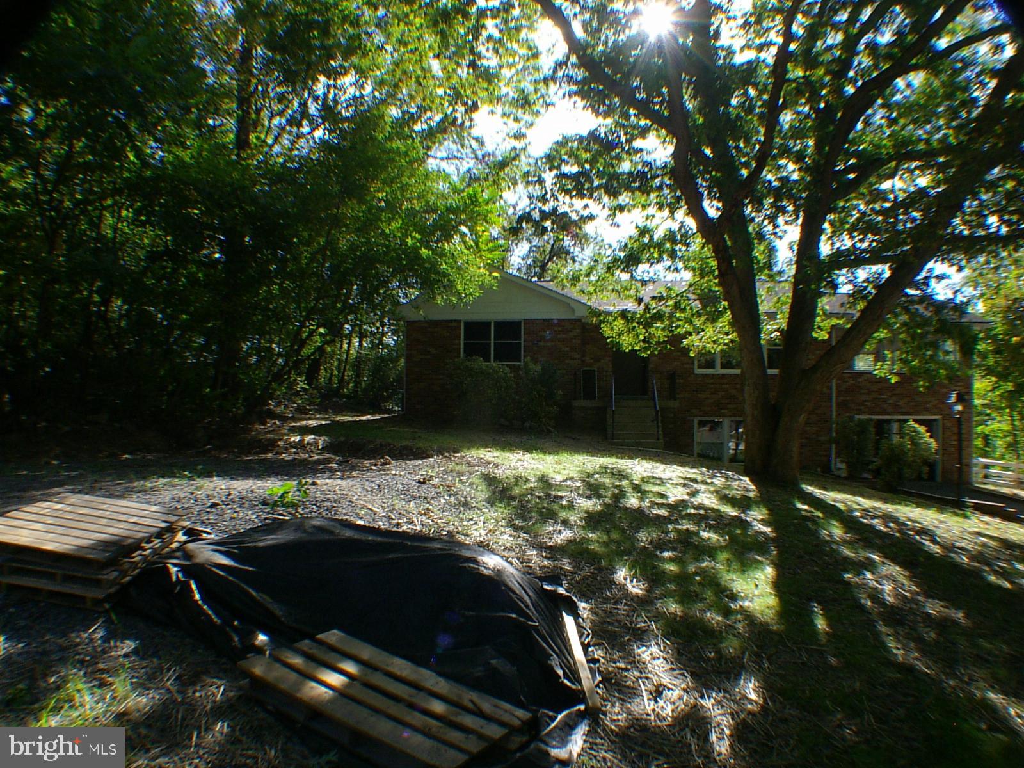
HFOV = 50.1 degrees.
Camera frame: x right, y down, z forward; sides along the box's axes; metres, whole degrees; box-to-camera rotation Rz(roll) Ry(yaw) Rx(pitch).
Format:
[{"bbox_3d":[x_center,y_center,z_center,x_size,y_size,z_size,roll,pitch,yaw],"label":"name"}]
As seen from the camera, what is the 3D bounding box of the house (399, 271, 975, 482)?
[{"bbox_3d":[5.200,-0.050,34.200,16.200,5.900,9.000,0,0,2],"label":"house"}]

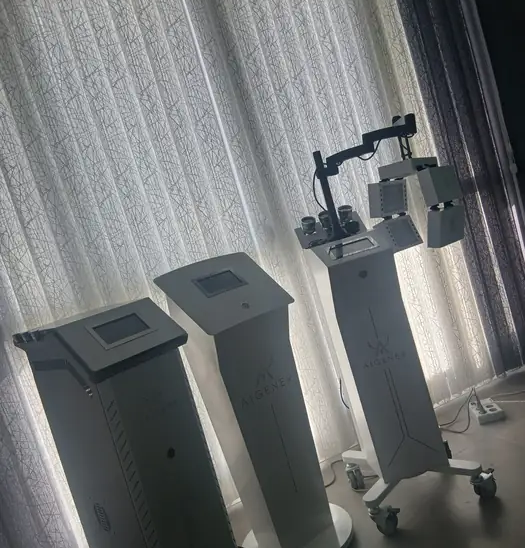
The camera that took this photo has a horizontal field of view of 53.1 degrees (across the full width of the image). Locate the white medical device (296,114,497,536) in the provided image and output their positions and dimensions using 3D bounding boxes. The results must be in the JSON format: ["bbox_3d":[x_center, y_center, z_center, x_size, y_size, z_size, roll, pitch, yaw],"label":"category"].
[{"bbox_3d":[0.550,0.173,2.181,0.735,1.554,0.520,-17,5,-2],"label":"white medical device"}]

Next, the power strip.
[{"bbox_3d":[1.173,0.719,2.765,0.126,0.049,0.192,-16,5,12],"label":"power strip"}]

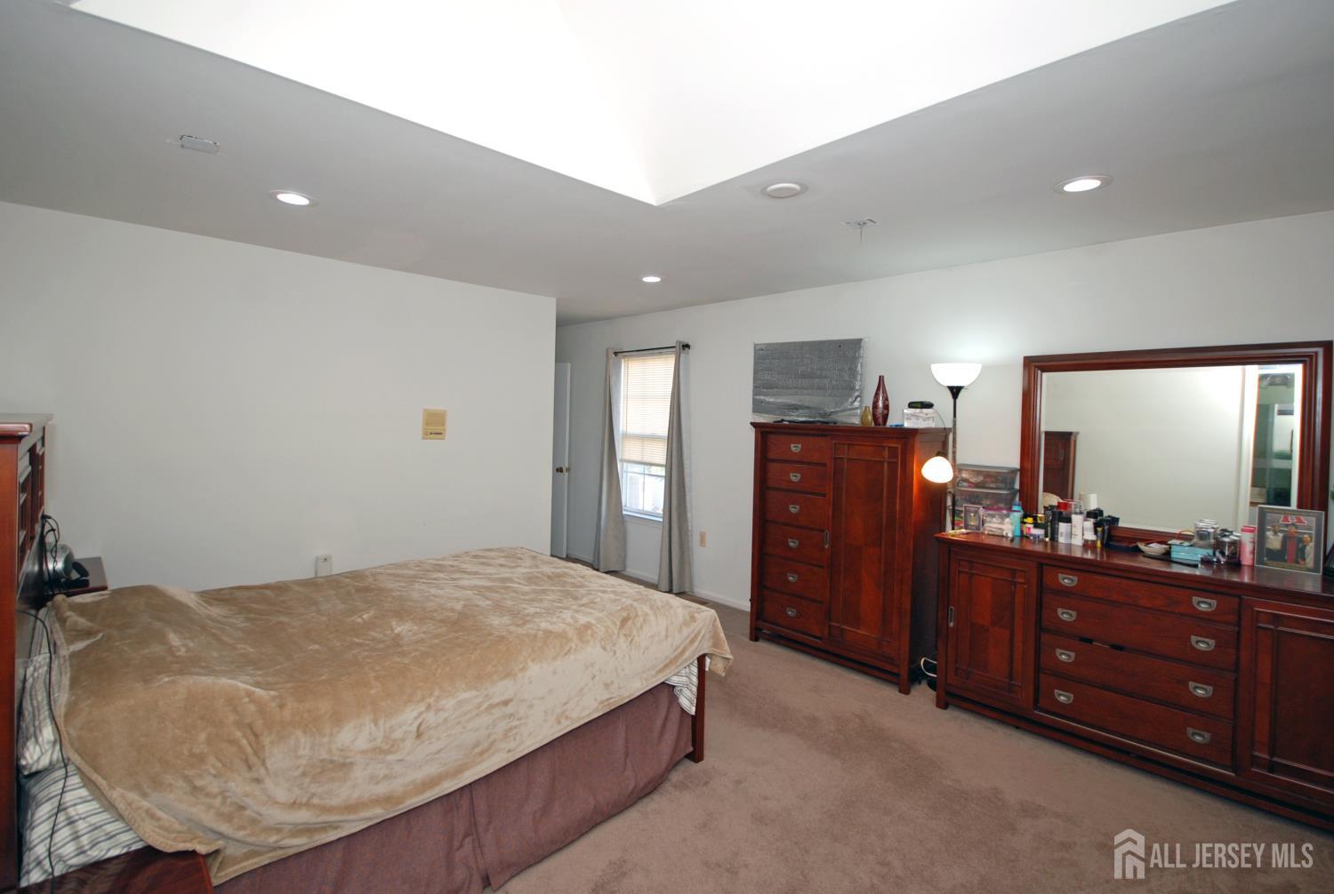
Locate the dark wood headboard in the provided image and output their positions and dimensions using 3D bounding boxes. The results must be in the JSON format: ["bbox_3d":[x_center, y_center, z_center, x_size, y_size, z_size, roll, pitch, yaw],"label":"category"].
[{"bbox_3d":[-1.779,0.664,1.556,1.680,1.510,0.100,4,5,43],"label":"dark wood headboard"}]

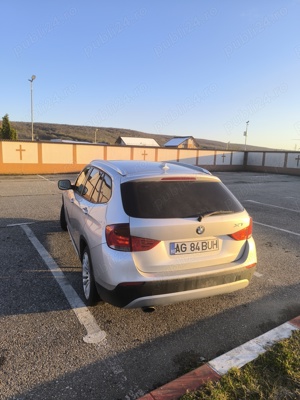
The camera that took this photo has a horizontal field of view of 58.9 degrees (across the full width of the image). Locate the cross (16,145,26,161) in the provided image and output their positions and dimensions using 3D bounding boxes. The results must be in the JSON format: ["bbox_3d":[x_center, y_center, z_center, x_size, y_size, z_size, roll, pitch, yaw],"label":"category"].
[{"bbox_3d":[-9.319,-3.418,19.247,0.610,1.080,0.060,-4,11,-30],"label":"cross"}]

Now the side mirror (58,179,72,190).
[{"bbox_3d":[-1.402,-0.257,4.410,0.230,0.180,0.140,-2,10,-23],"label":"side mirror"}]

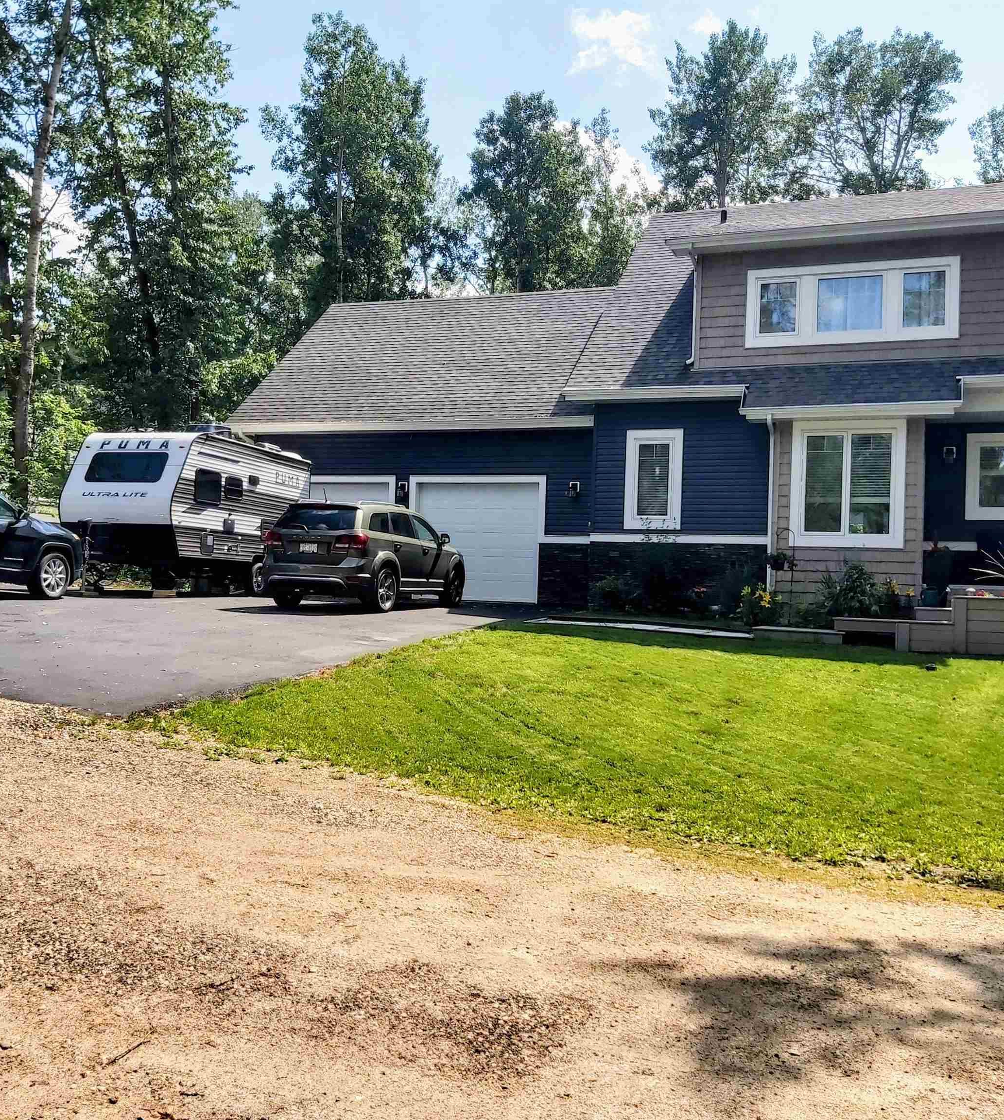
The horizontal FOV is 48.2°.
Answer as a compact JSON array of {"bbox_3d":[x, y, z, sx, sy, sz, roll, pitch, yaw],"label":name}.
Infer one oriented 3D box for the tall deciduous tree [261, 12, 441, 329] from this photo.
[{"bbox_3d":[-5.643,-8.856,38.595,6.247,20.329,6.247,1,-2,21],"label":"tall deciduous tree"}]

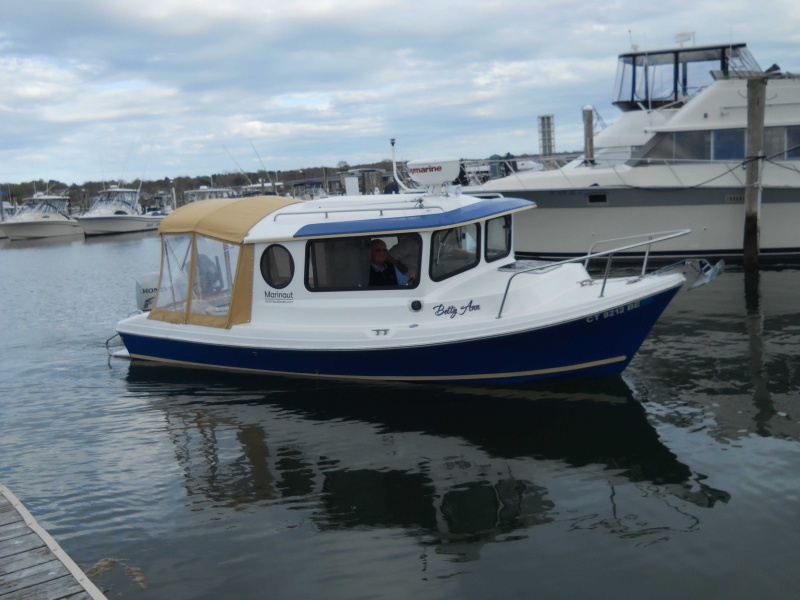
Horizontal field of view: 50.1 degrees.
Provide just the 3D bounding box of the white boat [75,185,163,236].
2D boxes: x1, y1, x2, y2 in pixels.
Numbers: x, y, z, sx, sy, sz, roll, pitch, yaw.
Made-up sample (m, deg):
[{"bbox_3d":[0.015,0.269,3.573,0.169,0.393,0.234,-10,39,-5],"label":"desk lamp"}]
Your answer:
[{"bbox_3d":[-15.980,-5.489,51.405,2.700,3.050,7.600,3,11,42],"label":"white boat"}]

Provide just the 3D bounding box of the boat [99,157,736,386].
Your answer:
[{"bbox_3d":[-0.342,-0.293,9.302,7.350,2.420,2.500,1,10,32],"label":"boat"}]

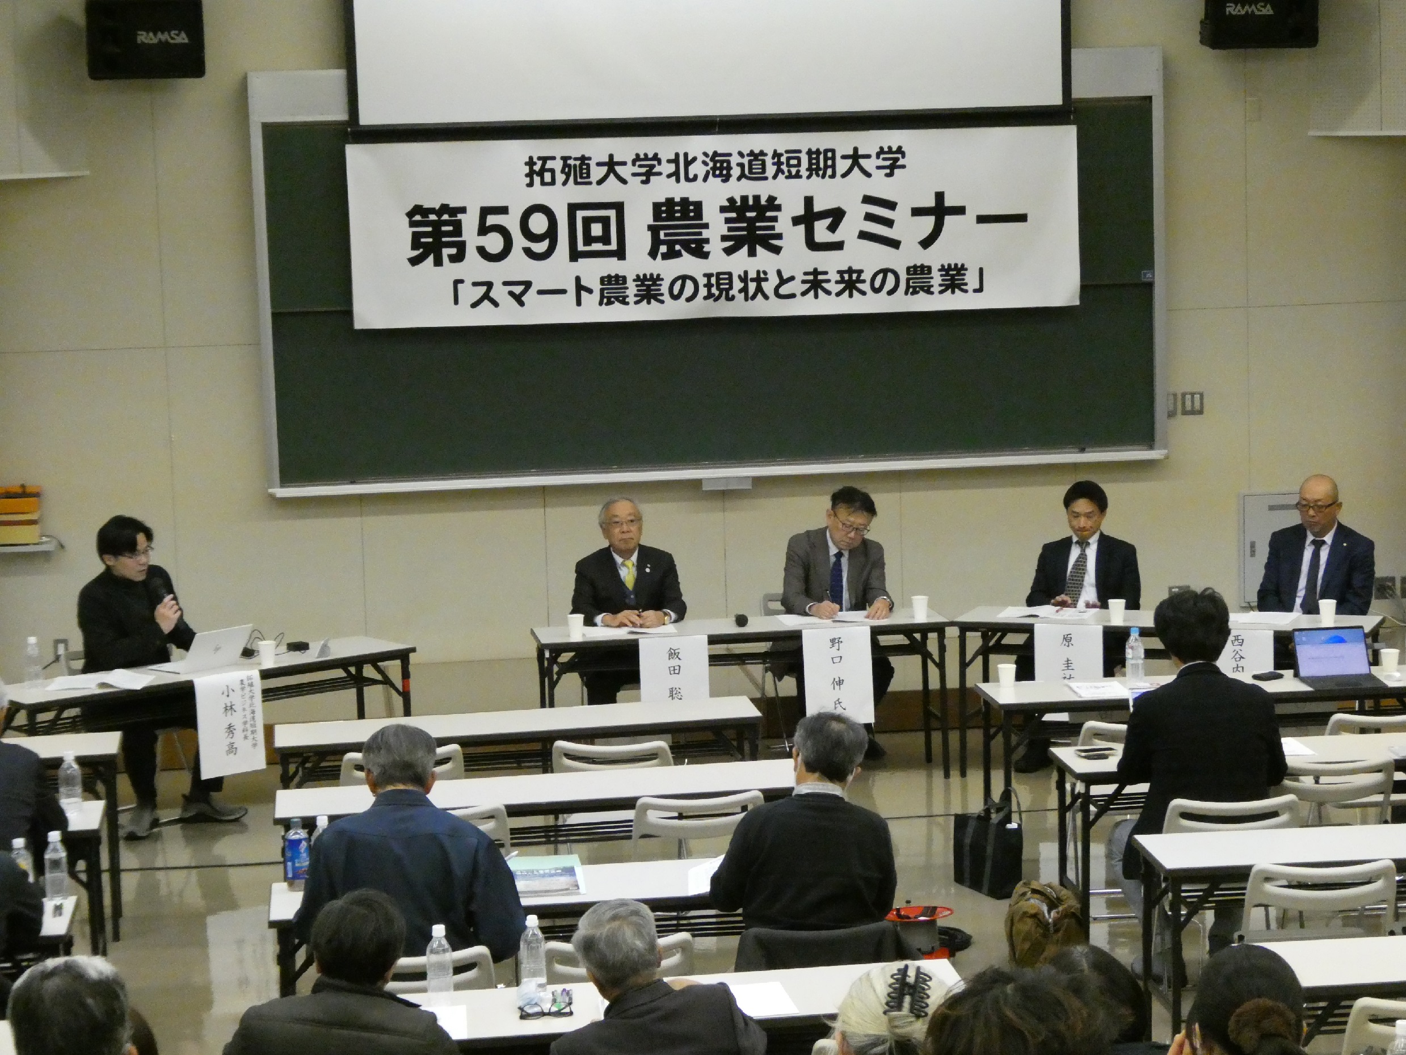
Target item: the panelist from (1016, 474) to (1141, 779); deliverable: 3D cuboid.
[{"bbox_3d":[1.704,0.426,14.387,0.550,1.250,0.680,0,8,17],"label":"panelist"}]

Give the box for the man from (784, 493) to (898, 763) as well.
[{"bbox_3d":[0.615,0.445,14.553,0.510,1.245,0.720,-3,7,-10],"label":"man"}]

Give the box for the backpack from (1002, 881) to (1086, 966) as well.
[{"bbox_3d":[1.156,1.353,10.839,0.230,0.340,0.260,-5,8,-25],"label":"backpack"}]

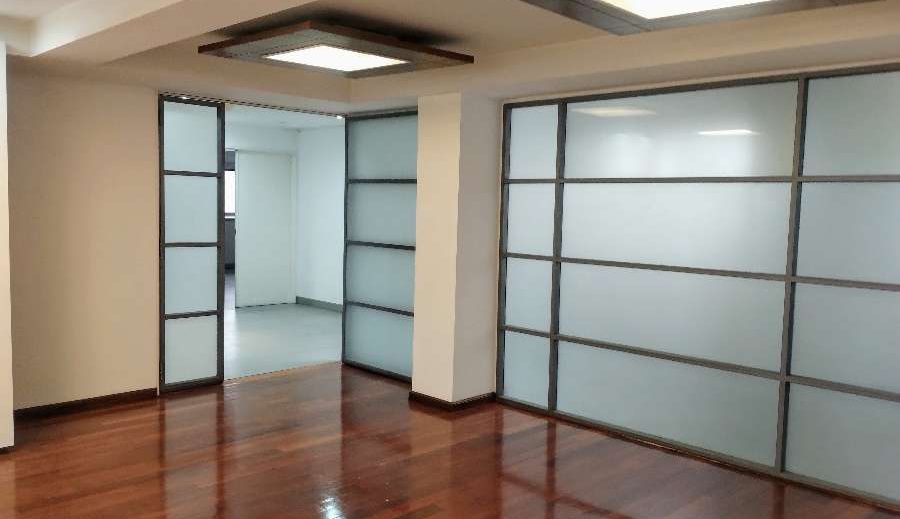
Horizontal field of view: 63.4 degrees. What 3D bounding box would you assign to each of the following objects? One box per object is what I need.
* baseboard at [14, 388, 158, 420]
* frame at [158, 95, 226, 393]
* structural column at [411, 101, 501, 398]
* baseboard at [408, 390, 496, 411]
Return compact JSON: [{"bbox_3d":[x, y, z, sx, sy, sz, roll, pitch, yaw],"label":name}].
[{"bbox_3d":[-2.541,0.998,5.013,1.069,0.063,0.022,-3,6,-45],"label":"baseboard"},{"bbox_3d":[-1.974,-0.107,5.579,0.521,2.208,0.051,-3,6,-45],"label":"frame"},{"bbox_3d":[0.062,-0.056,5.396,0.467,2.228,0.426,-3,6,-45],"label":"structural column"},{"bbox_3d":[0.029,1.023,5.474,0.482,0.064,0.441,-3,6,-45],"label":"baseboard"}]

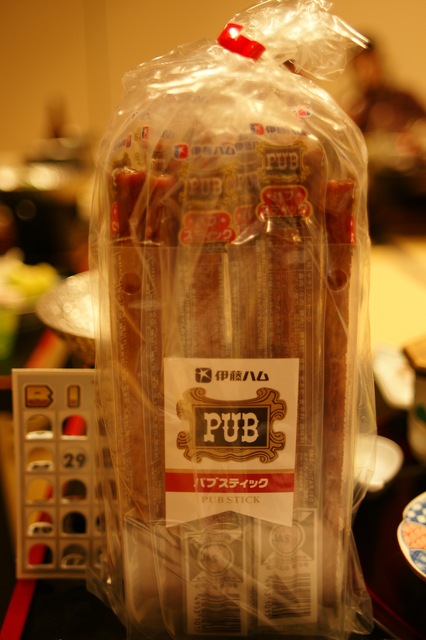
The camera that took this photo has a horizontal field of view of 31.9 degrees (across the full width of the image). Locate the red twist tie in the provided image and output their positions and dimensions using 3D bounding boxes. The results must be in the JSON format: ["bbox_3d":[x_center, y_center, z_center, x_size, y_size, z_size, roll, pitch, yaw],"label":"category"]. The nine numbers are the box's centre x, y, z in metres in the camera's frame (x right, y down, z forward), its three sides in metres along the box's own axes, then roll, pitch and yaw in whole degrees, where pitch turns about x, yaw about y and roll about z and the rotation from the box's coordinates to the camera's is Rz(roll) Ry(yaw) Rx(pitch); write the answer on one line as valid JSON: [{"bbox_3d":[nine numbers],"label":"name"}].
[{"bbox_3d":[0.013,-0.122,0.328,0.020,0.009,0.011,34,9,0],"label":"red twist tie"}]

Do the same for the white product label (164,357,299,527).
[{"bbox_3d":[0.008,0.052,0.322,0.057,0.078,0.001,0,13,0],"label":"white product label"}]

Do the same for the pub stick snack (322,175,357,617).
[{"bbox_3d":[0.055,0.038,0.329,0.013,0.197,0.013,-1,12,0],"label":"pub stick snack"}]

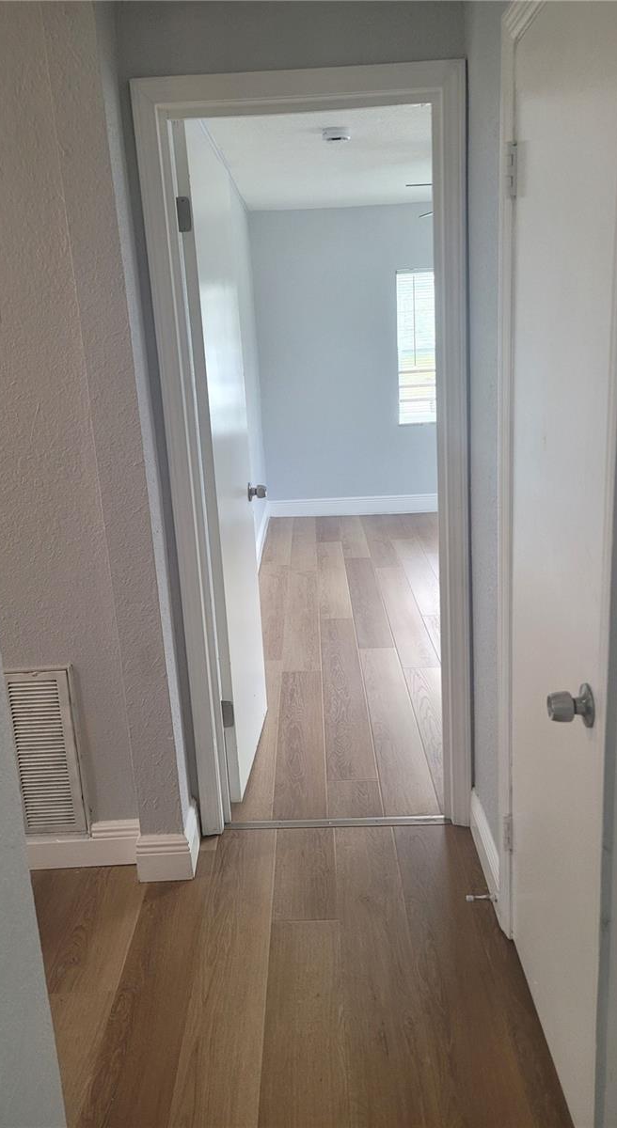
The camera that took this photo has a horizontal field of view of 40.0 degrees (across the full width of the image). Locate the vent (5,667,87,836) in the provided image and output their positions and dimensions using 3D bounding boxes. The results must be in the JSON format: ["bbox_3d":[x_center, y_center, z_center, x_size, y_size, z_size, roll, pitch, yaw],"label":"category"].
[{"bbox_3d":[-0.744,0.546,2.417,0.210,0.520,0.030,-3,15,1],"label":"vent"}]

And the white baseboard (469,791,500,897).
[{"bbox_3d":[0.499,0.789,2.373,0.018,0.147,0.410,-3,15,1],"label":"white baseboard"}]

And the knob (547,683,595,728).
[{"bbox_3d":[0.414,0.224,1.351,0.065,0.067,0.067,-3,15,1],"label":"knob"}]

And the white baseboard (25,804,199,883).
[{"bbox_3d":[-0.578,0.815,2.497,0.500,0.154,0.200,-3,15,1],"label":"white baseboard"}]

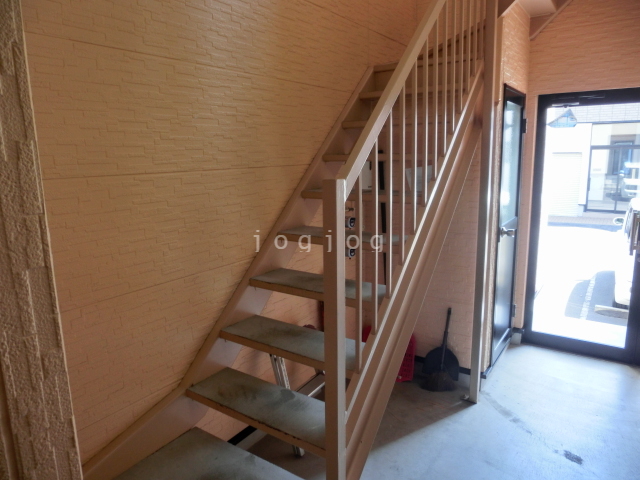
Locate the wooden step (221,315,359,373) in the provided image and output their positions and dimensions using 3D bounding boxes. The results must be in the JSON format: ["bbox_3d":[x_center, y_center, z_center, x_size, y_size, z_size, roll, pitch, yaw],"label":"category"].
[{"bbox_3d":[-0.101,0.469,2.039,0.736,0.035,0.251,7,13,34],"label":"wooden step"}]

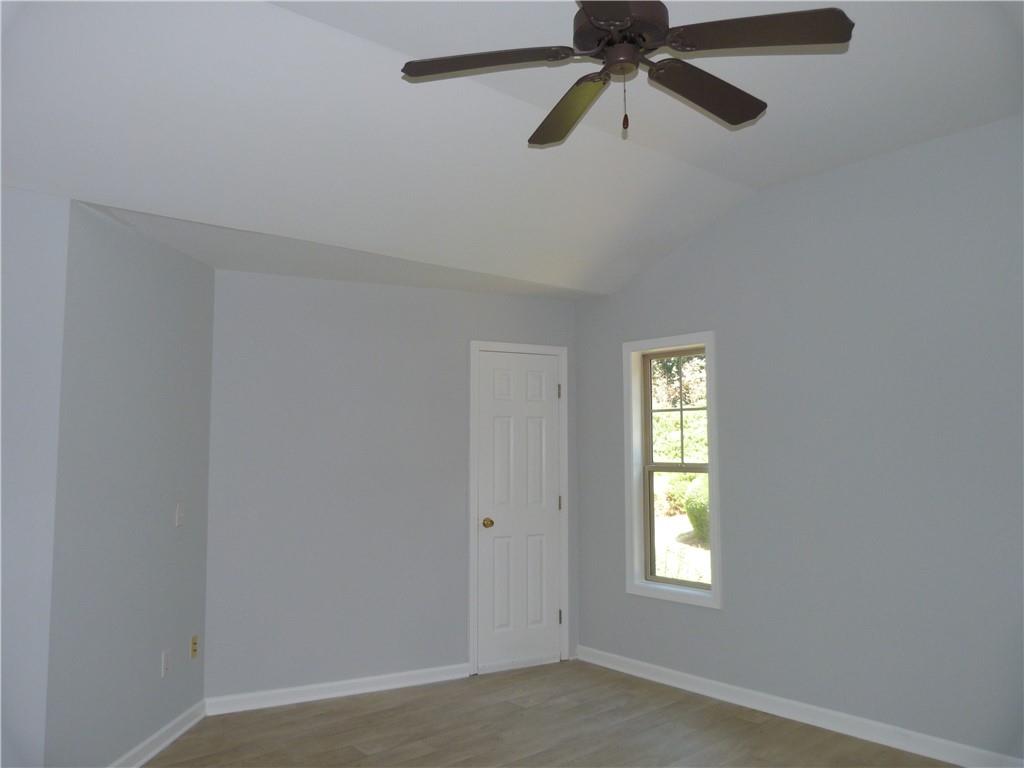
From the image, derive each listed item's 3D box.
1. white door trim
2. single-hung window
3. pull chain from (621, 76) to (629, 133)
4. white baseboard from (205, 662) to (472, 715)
[{"bbox_3d":[0.048,0.785,4.881,0.710,2.104,0.040,2,-5,-25],"label":"white door trim"},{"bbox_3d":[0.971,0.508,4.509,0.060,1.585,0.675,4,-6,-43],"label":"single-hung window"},{"bbox_3d":[0.348,-0.867,2.279,0.018,0.177,0.018,0,-5,0],"label":"pull chain"},{"bbox_3d":[-0.956,1.754,4.293,1.516,0.090,0.020,2,-5,-25],"label":"white baseboard"}]

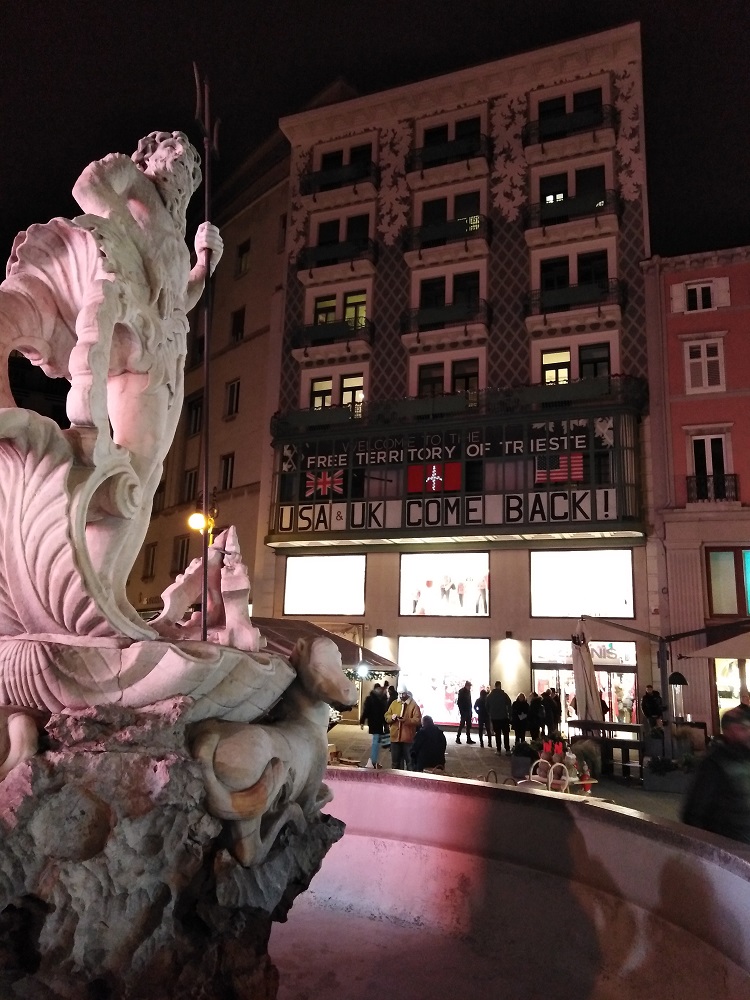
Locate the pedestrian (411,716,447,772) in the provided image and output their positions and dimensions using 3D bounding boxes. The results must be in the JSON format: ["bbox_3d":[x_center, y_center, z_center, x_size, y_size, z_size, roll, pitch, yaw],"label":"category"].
[{"bbox_3d":[1.028,4.856,13.907,0.640,1.328,0.660,5,-12,-15],"label":"pedestrian"}]

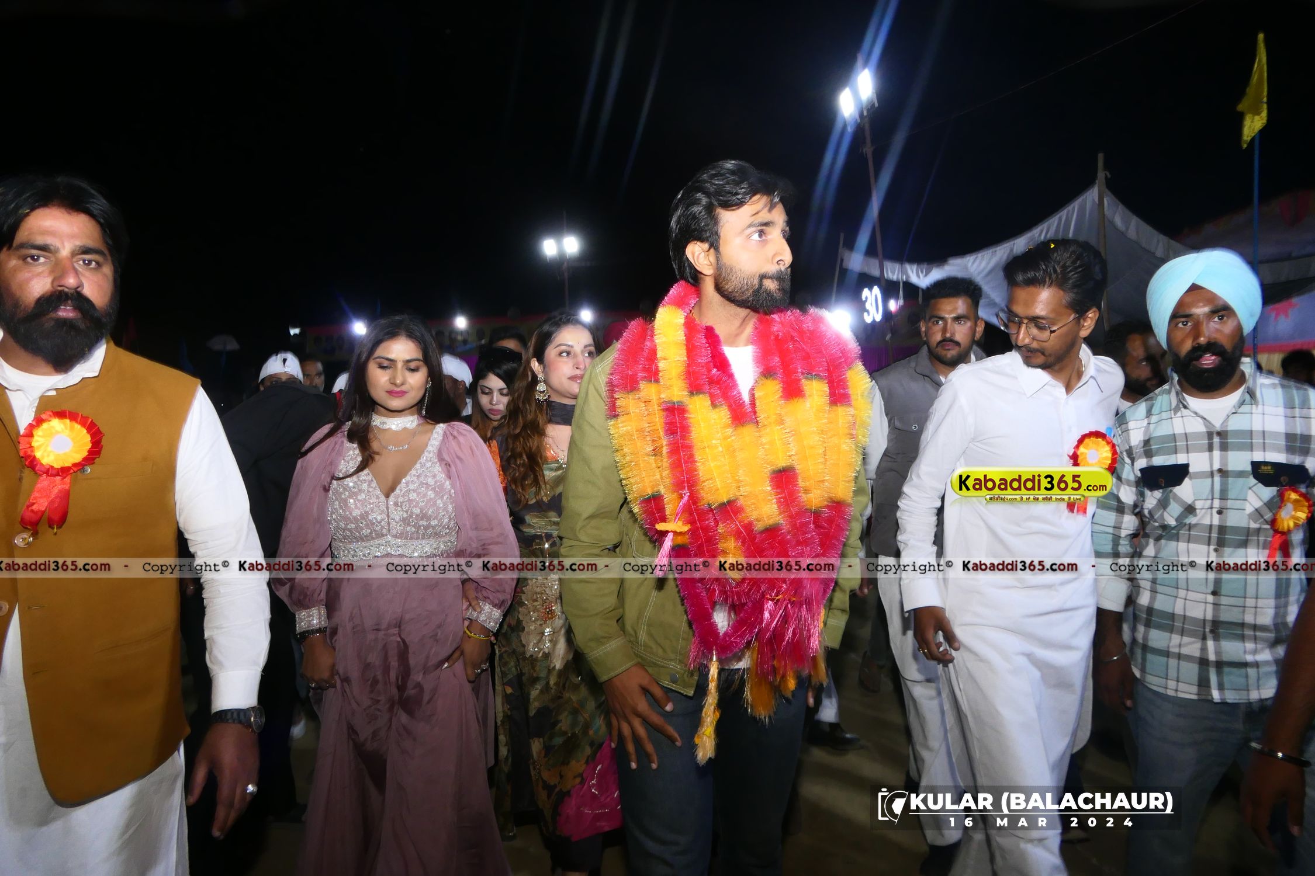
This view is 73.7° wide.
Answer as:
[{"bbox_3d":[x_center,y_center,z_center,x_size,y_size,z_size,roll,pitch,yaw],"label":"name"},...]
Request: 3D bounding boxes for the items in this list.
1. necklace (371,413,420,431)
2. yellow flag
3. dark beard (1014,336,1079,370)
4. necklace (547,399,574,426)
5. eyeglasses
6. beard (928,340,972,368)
[{"bbox_3d":[-0.639,-0.039,2.140,0.118,0.038,0.115,-1,12,-14],"label":"necklace"},{"bbox_3d":[3.390,-1.987,5.000,0.170,0.630,0.140,0,1,30],"label":"yellow flag"},{"bbox_3d":[0.841,-0.207,1.952,0.090,0.082,0.125,-30,40,-31],"label":"dark beard"},{"bbox_3d":[-0.263,-0.069,2.400,0.120,0.068,0.120,-1,1,-14],"label":"necklace"},{"bbox_3d":[0.833,-0.265,1.912,0.140,0.046,0.140,-30,40,-31],"label":"eyeglasses"},{"bbox_3d":[0.837,-0.239,2.500,0.120,0.082,0.085,0,1,25],"label":"beard"}]

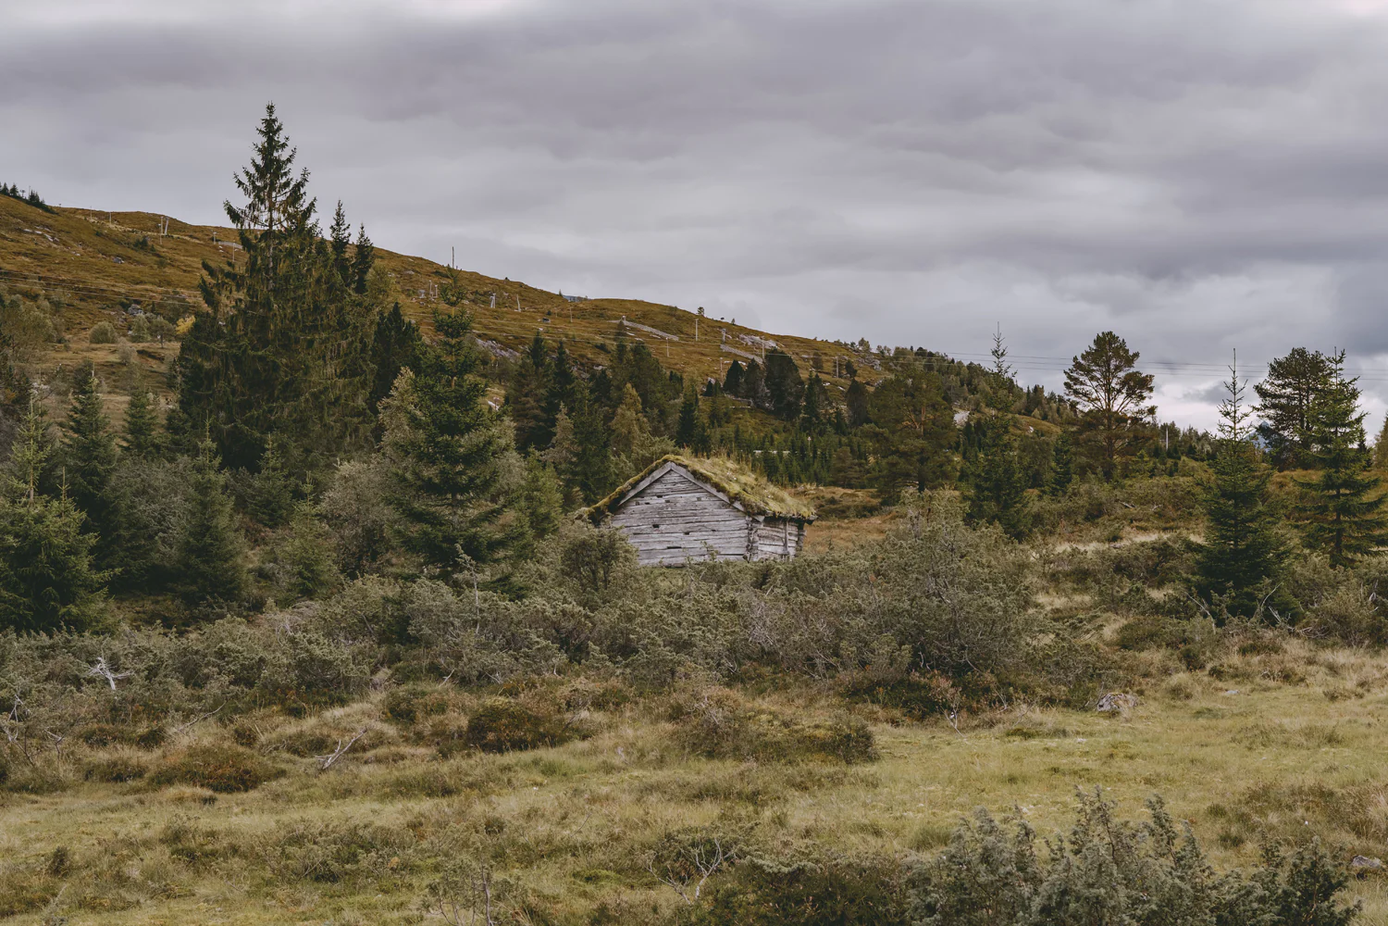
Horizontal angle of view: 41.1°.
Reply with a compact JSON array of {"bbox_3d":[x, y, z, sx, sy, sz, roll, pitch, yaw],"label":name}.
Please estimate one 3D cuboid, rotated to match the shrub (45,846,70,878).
[{"bbox_3d":[-5.160,3.231,15.000,0.202,0.255,0.192,0,-2,0],"label":"shrub"}]

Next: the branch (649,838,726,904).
[{"bbox_3d":[-0.051,3.192,14.500,0.603,0.518,0.392,0,-2,0],"label":"branch"}]

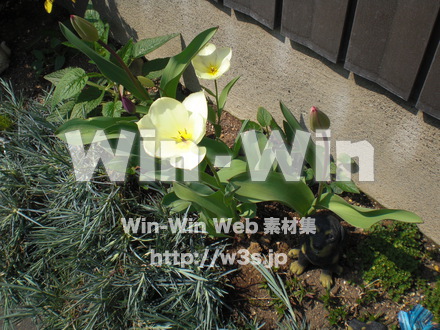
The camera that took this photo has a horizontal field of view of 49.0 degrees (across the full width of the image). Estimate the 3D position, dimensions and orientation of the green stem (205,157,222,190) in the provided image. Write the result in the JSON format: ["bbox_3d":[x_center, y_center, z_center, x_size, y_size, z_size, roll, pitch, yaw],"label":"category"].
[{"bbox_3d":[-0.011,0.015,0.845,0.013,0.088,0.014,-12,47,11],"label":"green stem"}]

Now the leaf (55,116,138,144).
[{"bbox_3d":[-0.233,-0.065,0.910,0.158,0.035,0.045,-2,48,0],"label":"leaf"}]

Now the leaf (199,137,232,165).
[{"bbox_3d":[-0.008,-0.027,0.890,0.058,0.035,0.042,-2,48,0],"label":"leaf"}]

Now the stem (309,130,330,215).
[{"bbox_3d":[0.177,0.010,0.860,0.020,0.210,0.022,-2,48,0],"label":"stem"}]

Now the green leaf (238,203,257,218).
[{"bbox_3d":[0.052,0.087,0.920,0.034,0.022,0.030,-2,48,0],"label":"green leaf"}]

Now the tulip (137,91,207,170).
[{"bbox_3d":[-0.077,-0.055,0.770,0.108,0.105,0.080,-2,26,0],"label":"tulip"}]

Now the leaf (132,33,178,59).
[{"bbox_3d":[-0.150,-0.283,1.130,0.110,0.020,0.045,-24,80,0],"label":"leaf"}]

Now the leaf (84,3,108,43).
[{"bbox_3d":[-0.305,-0.353,1.200,0.048,0.099,0.025,-18,24,-9],"label":"leaf"}]

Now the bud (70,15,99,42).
[{"bbox_3d":[-0.280,-0.283,1.000,0.038,0.075,0.038,-45,31,0],"label":"bud"}]

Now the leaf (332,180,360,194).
[{"bbox_3d":[0.245,0.044,0.945,0.058,0.018,0.026,-2,48,0],"label":"leaf"}]

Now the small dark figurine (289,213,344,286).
[{"bbox_3d":[0.174,0.141,0.837,0.090,0.115,0.092,17,51,16],"label":"small dark figurine"}]

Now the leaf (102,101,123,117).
[{"bbox_3d":[-0.245,-0.126,1.105,0.043,0.015,0.052,-2,55,-6],"label":"leaf"}]

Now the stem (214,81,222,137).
[{"bbox_3d":[-0.006,-0.115,1.022,0.009,0.181,0.009,-1,53,1],"label":"stem"}]

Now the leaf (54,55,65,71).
[{"bbox_3d":[-0.409,-0.261,1.230,0.024,0.012,0.047,8,65,-7],"label":"leaf"}]

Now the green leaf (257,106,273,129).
[{"bbox_3d":[0.090,-0.097,0.980,0.034,0.044,0.014,-12,13,1],"label":"green leaf"}]

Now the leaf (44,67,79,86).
[{"bbox_3d":[-0.373,-0.210,1.140,0.076,0.018,0.046,-8,78,-15],"label":"leaf"}]

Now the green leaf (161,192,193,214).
[{"bbox_3d":[-0.082,0.074,0.930,0.054,0.018,0.036,0,69,0],"label":"green leaf"}]

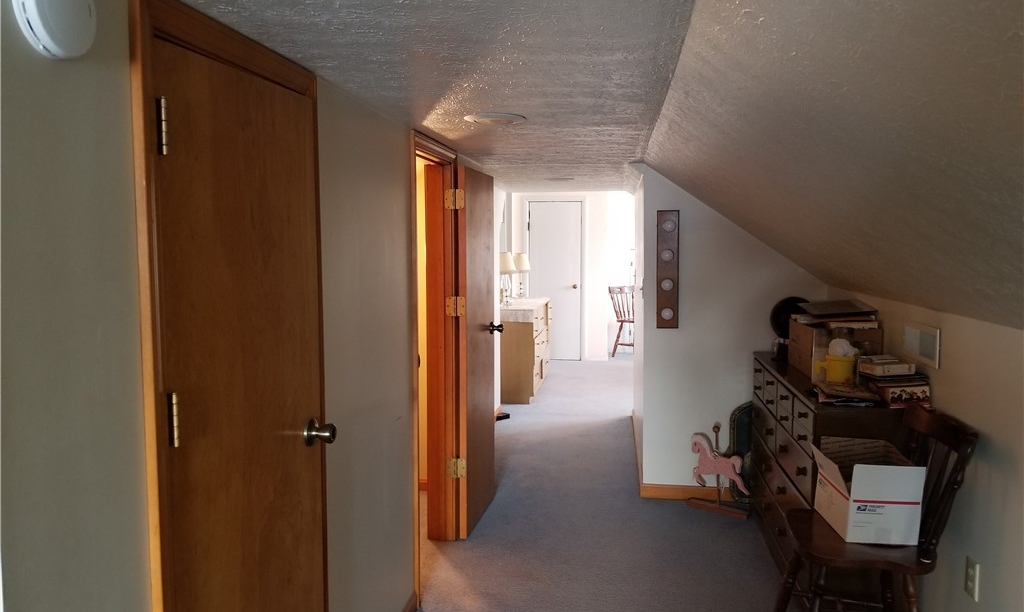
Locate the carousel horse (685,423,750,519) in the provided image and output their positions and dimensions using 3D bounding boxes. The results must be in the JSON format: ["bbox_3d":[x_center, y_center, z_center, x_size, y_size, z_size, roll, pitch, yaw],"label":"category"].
[{"bbox_3d":[1.067,0.834,3.937,0.325,0.433,0.075,4,6,37],"label":"carousel horse"}]

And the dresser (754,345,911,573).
[{"bbox_3d":[1.310,0.710,3.279,0.370,0.790,1.280,1,5,8],"label":"dresser"}]

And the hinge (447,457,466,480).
[{"bbox_3d":[-0.252,0.745,3.531,0.089,0.089,0.014,1,5,8],"label":"hinge"}]

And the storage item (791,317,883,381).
[{"bbox_3d":[1.426,0.190,3.453,0.268,0.224,0.460,1,5,8],"label":"storage item"}]

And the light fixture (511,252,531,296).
[{"bbox_3d":[0.092,-0.298,7.684,0.190,0.450,0.190,1,5,8],"label":"light fixture"}]

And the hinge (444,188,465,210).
[{"bbox_3d":[-0.253,-0.474,3.429,0.089,0.089,0.014,1,5,8],"label":"hinge"}]

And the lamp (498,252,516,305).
[{"bbox_3d":[-0.047,-0.230,6.807,0.190,0.460,0.190,1,5,8],"label":"lamp"}]

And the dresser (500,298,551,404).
[{"bbox_3d":[0.049,0.375,7.189,0.480,0.809,1.350,1,5,8],"label":"dresser"}]

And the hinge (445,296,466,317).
[{"bbox_3d":[-0.252,0.004,3.469,0.089,0.089,0.014,1,5,8],"label":"hinge"}]

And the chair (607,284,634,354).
[{"bbox_3d":[1.480,0.195,9.100,0.480,0.850,0.440,4,6,41],"label":"chair"}]

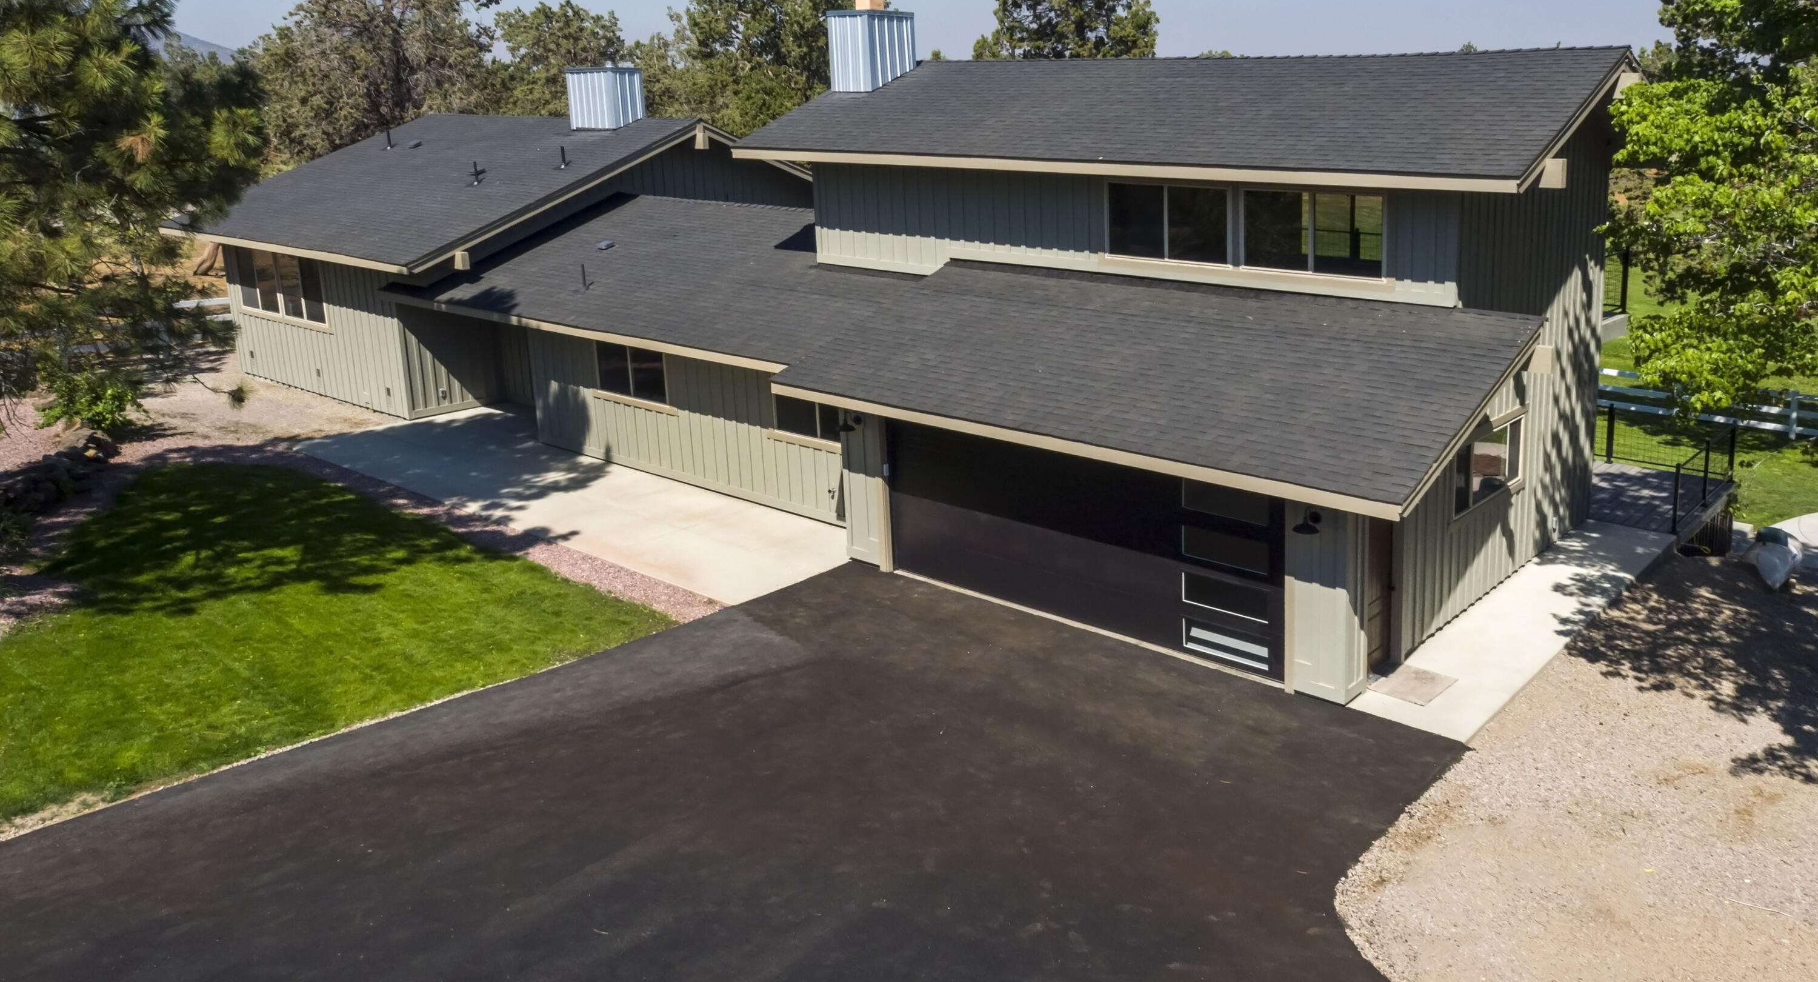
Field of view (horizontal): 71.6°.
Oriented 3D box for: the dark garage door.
[{"bbox_3d":[1.947,0.536,15.004,5.580,2.150,0.300,14,23,40],"label":"dark garage door"}]

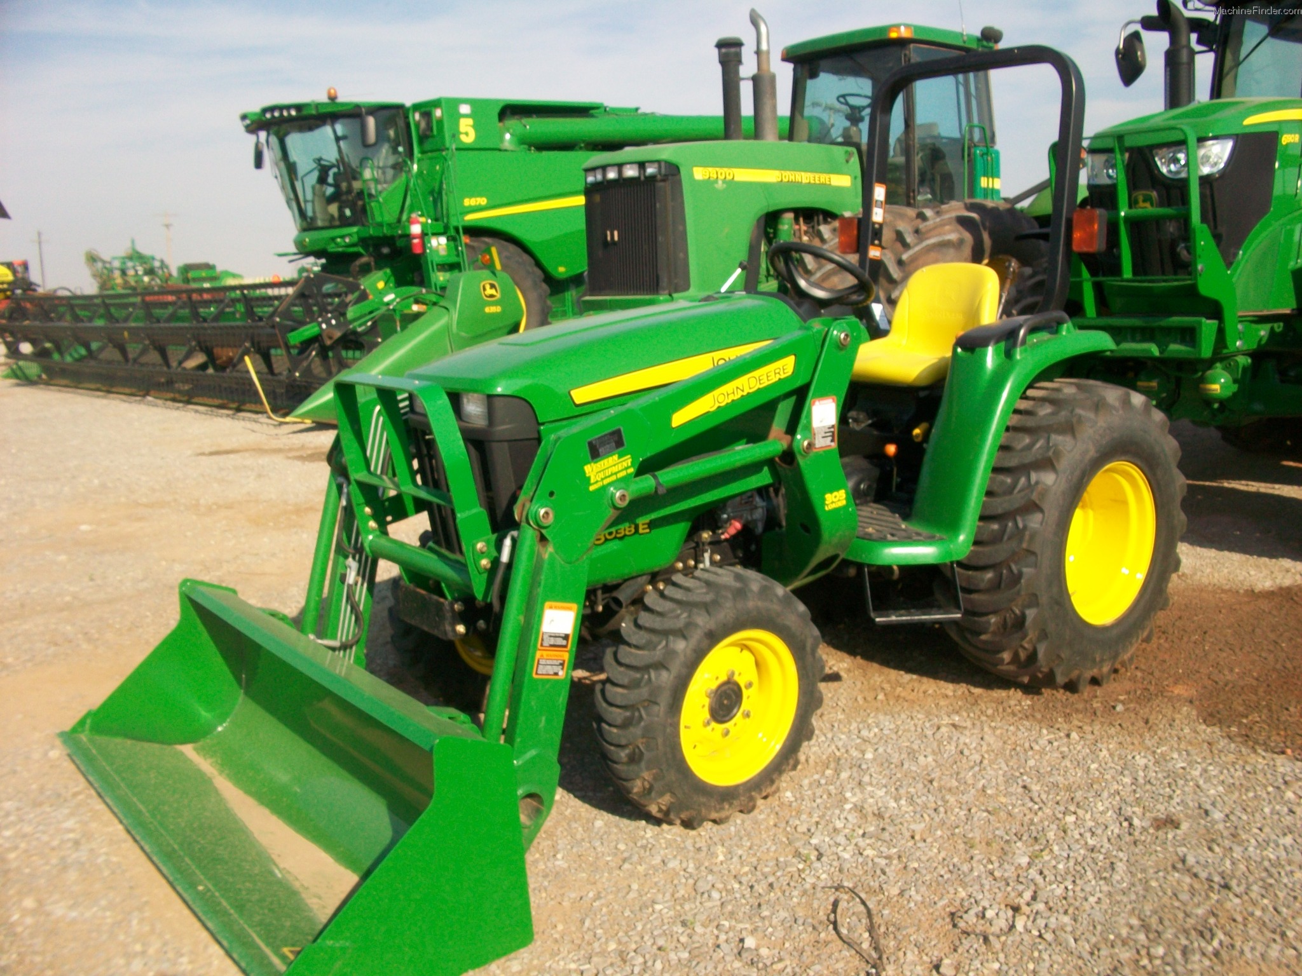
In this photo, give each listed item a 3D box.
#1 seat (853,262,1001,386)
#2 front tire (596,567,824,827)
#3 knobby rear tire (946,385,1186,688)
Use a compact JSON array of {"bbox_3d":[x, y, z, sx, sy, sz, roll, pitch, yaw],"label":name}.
[{"bbox_3d":[1.023,-0.620,4.501,0.450,0.455,0.460,-7,12,-38],"label":"seat"},{"bbox_3d":[0.162,0.537,3.089,0.645,0.645,0.215,-7,12,-38],"label":"front tire"},{"bbox_3d":[1.429,0.163,4.153,1.045,1.045,0.370,-7,12,-38],"label":"knobby rear tire"}]

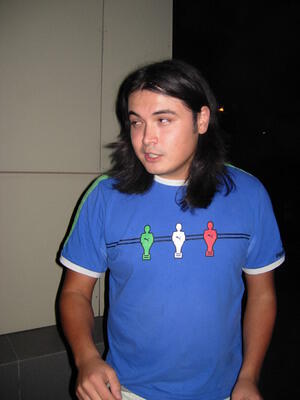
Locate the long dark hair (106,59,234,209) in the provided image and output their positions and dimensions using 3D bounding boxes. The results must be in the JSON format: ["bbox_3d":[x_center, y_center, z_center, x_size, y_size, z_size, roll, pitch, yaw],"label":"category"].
[{"bbox_3d":[0.048,-0.158,1.000,0.270,0.345,0.250,1,2,28],"label":"long dark hair"}]

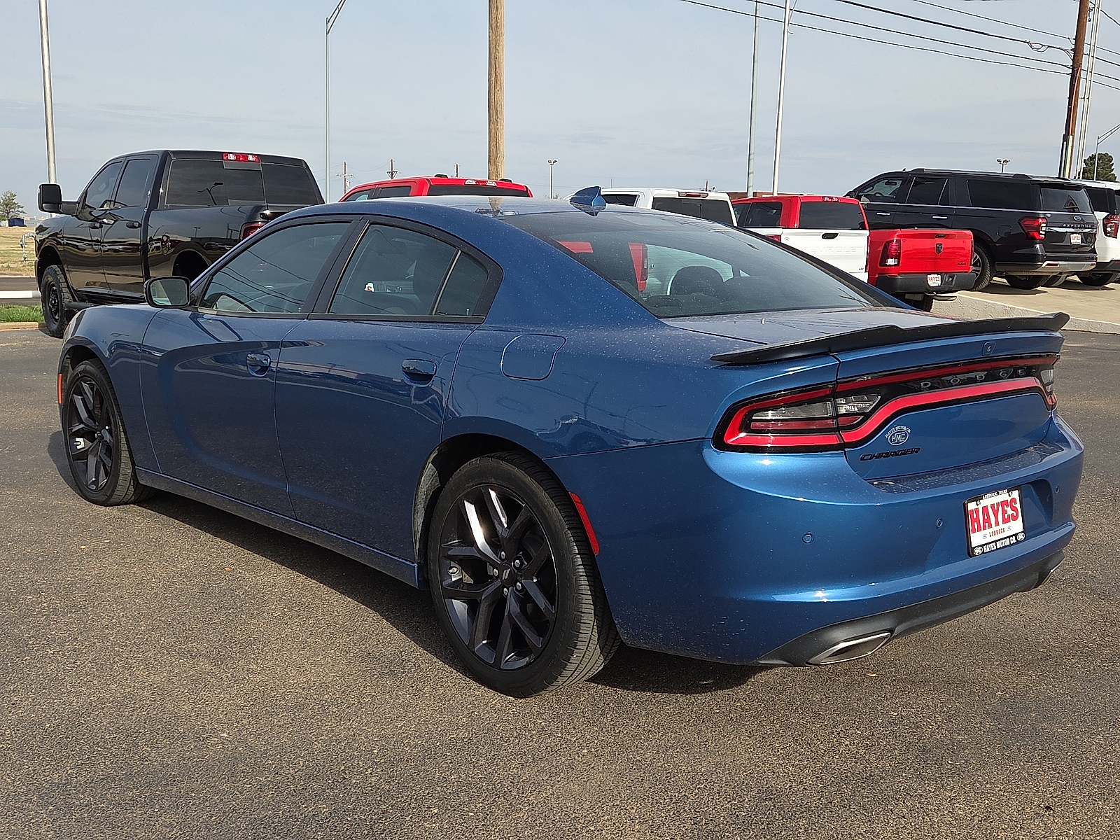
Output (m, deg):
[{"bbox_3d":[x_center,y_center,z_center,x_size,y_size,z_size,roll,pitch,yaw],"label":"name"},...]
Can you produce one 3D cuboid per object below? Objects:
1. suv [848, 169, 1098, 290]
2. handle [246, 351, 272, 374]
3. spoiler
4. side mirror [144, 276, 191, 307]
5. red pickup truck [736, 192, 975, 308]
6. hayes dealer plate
[{"bbox_3d":[6.694,-3.396,20.018,2.060,1.950,5.350,-5,13,-36],"label":"suv"},{"bbox_3d":[-1.112,-0.207,4.175,0.052,0.082,0.175,-8,13,-42],"label":"handle"},{"bbox_3d":[1.053,-0.245,3.195,1.520,0.115,0.360,-7,12,-43],"label":"spoiler"},{"bbox_3d":[-1.569,-0.514,4.501,0.195,0.135,0.130,-8,13,-42],"label":"side mirror"},{"bbox_3d":[3.687,-2.657,18.331,2.120,1.960,5.800,-6,12,-36],"label":"red pickup truck"},{"bbox_3d":[1.194,0.277,3.107,0.310,0.160,0.020,-7,3,-43],"label":"hayes dealer plate"}]

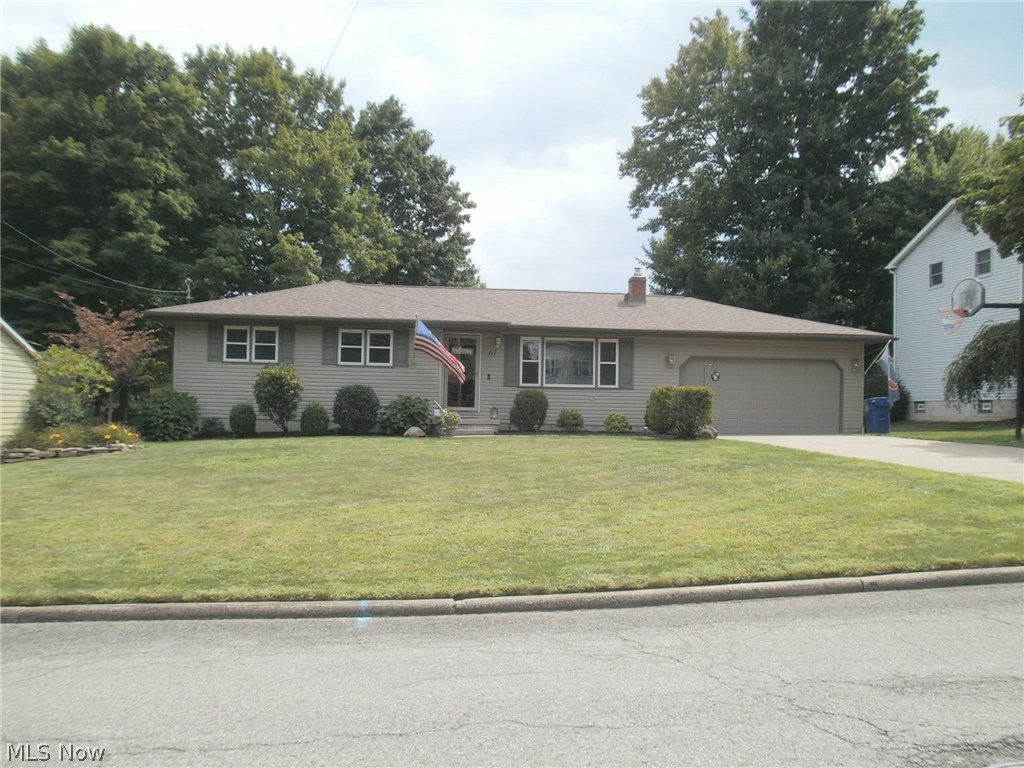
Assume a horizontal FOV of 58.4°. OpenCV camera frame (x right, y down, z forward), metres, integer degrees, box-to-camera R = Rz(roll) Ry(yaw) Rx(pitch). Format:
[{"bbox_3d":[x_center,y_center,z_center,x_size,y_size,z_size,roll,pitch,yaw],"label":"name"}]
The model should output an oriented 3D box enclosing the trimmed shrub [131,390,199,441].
[{"bbox_3d":[-8.299,0.752,21.900,1.600,1.200,1.500,1,-2,-6],"label":"trimmed shrub"}]

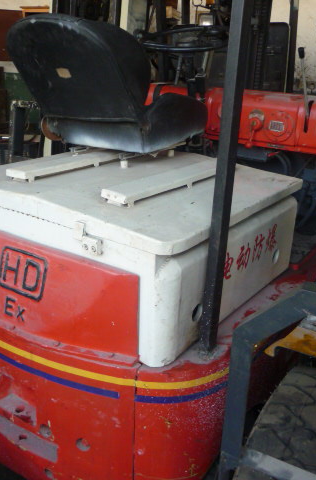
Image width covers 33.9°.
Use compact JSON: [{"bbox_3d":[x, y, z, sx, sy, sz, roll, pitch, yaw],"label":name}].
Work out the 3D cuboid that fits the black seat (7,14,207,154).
[{"bbox_3d":[-0.161,-0.558,1.880,0.461,0.421,0.711,13,22,26],"label":"black seat"}]

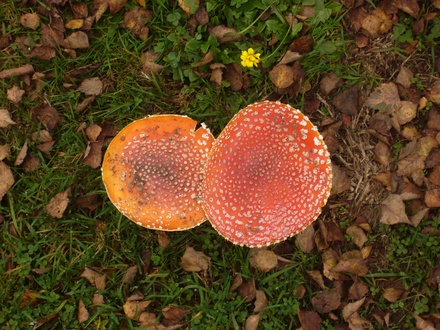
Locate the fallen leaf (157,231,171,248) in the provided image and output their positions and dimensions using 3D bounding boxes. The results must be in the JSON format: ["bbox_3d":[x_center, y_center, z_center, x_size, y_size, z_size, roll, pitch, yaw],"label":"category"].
[{"bbox_3d":[-0.066,0.087,1.566,0.015,0.010,0.024,-18,81,-3],"label":"fallen leaf"}]

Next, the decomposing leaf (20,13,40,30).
[{"bbox_3d":[-0.229,-0.173,1.612,0.023,0.008,0.021,8,83,1],"label":"decomposing leaf"}]

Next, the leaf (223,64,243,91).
[{"bbox_3d":[0.015,-0.105,1.597,0.021,0.010,0.034,-14,81,-2],"label":"leaf"}]

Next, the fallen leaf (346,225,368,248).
[{"bbox_3d":[0.162,0.084,1.576,0.020,0.012,0.032,-40,83,-6],"label":"fallen leaf"}]

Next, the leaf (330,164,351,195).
[{"bbox_3d":[0.141,0.017,1.591,0.029,0.012,0.036,0,80,0],"label":"leaf"}]

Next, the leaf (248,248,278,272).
[{"bbox_3d":[0.048,0.106,1.486,0.033,0.008,0.027,15,82,2],"label":"leaf"}]

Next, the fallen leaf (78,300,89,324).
[{"bbox_3d":[-0.159,0.172,1.553,0.013,0.010,0.029,-6,81,-1],"label":"fallen leaf"}]

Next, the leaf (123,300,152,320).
[{"bbox_3d":[-0.096,0.170,1.553,0.034,0.012,0.023,-21,82,-3],"label":"leaf"}]

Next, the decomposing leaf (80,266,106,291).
[{"bbox_3d":[-0.148,0.133,1.566,0.034,0.014,0.021,39,83,6],"label":"decomposing leaf"}]

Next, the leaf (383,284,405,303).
[{"bbox_3d":[0.204,0.152,1.567,0.026,0.012,0.020,0,80,0],"label":"leaf"}]

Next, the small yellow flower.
[{"bbox_3d":[0.036,-0.126,1.581,0.024,0.012,0.024,0,80,0],"label":"small yellow flower"}]

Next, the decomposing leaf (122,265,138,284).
[{"bbox_3d":[-0.106,0.129,1.574,0.014,0.010,0.024,32,84,4],"label":"decomposing leaf"}]

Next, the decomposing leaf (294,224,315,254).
[{"bbox_3d":[0.094,0.081,1.490,0.022,0.010,0.035,18,82,3],"label":"decomposing leaf"}]

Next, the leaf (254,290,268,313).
[{"bbox_3d":[0.049,0.160,1.561,0.016,0.012,0.026,0,80,0],"label":"leaf"}]

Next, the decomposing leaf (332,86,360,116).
[{"bbox_3d":[0.152,-0.077,1.599,0.032,0.010,0.032,-16,83,-2],"label":"decomposing leaf"}]

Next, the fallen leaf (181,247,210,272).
[{"bbox_3d":[-0.029,0.111,1.569,0.034,0.012,0.028,29,82,5],"label":"fallen leaf"}]

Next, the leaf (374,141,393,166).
[{"bbox_3d":[0.184,-0.013,1.504,0.020,0.008,0.031,-19,82,-3],"label":"leaf"}]

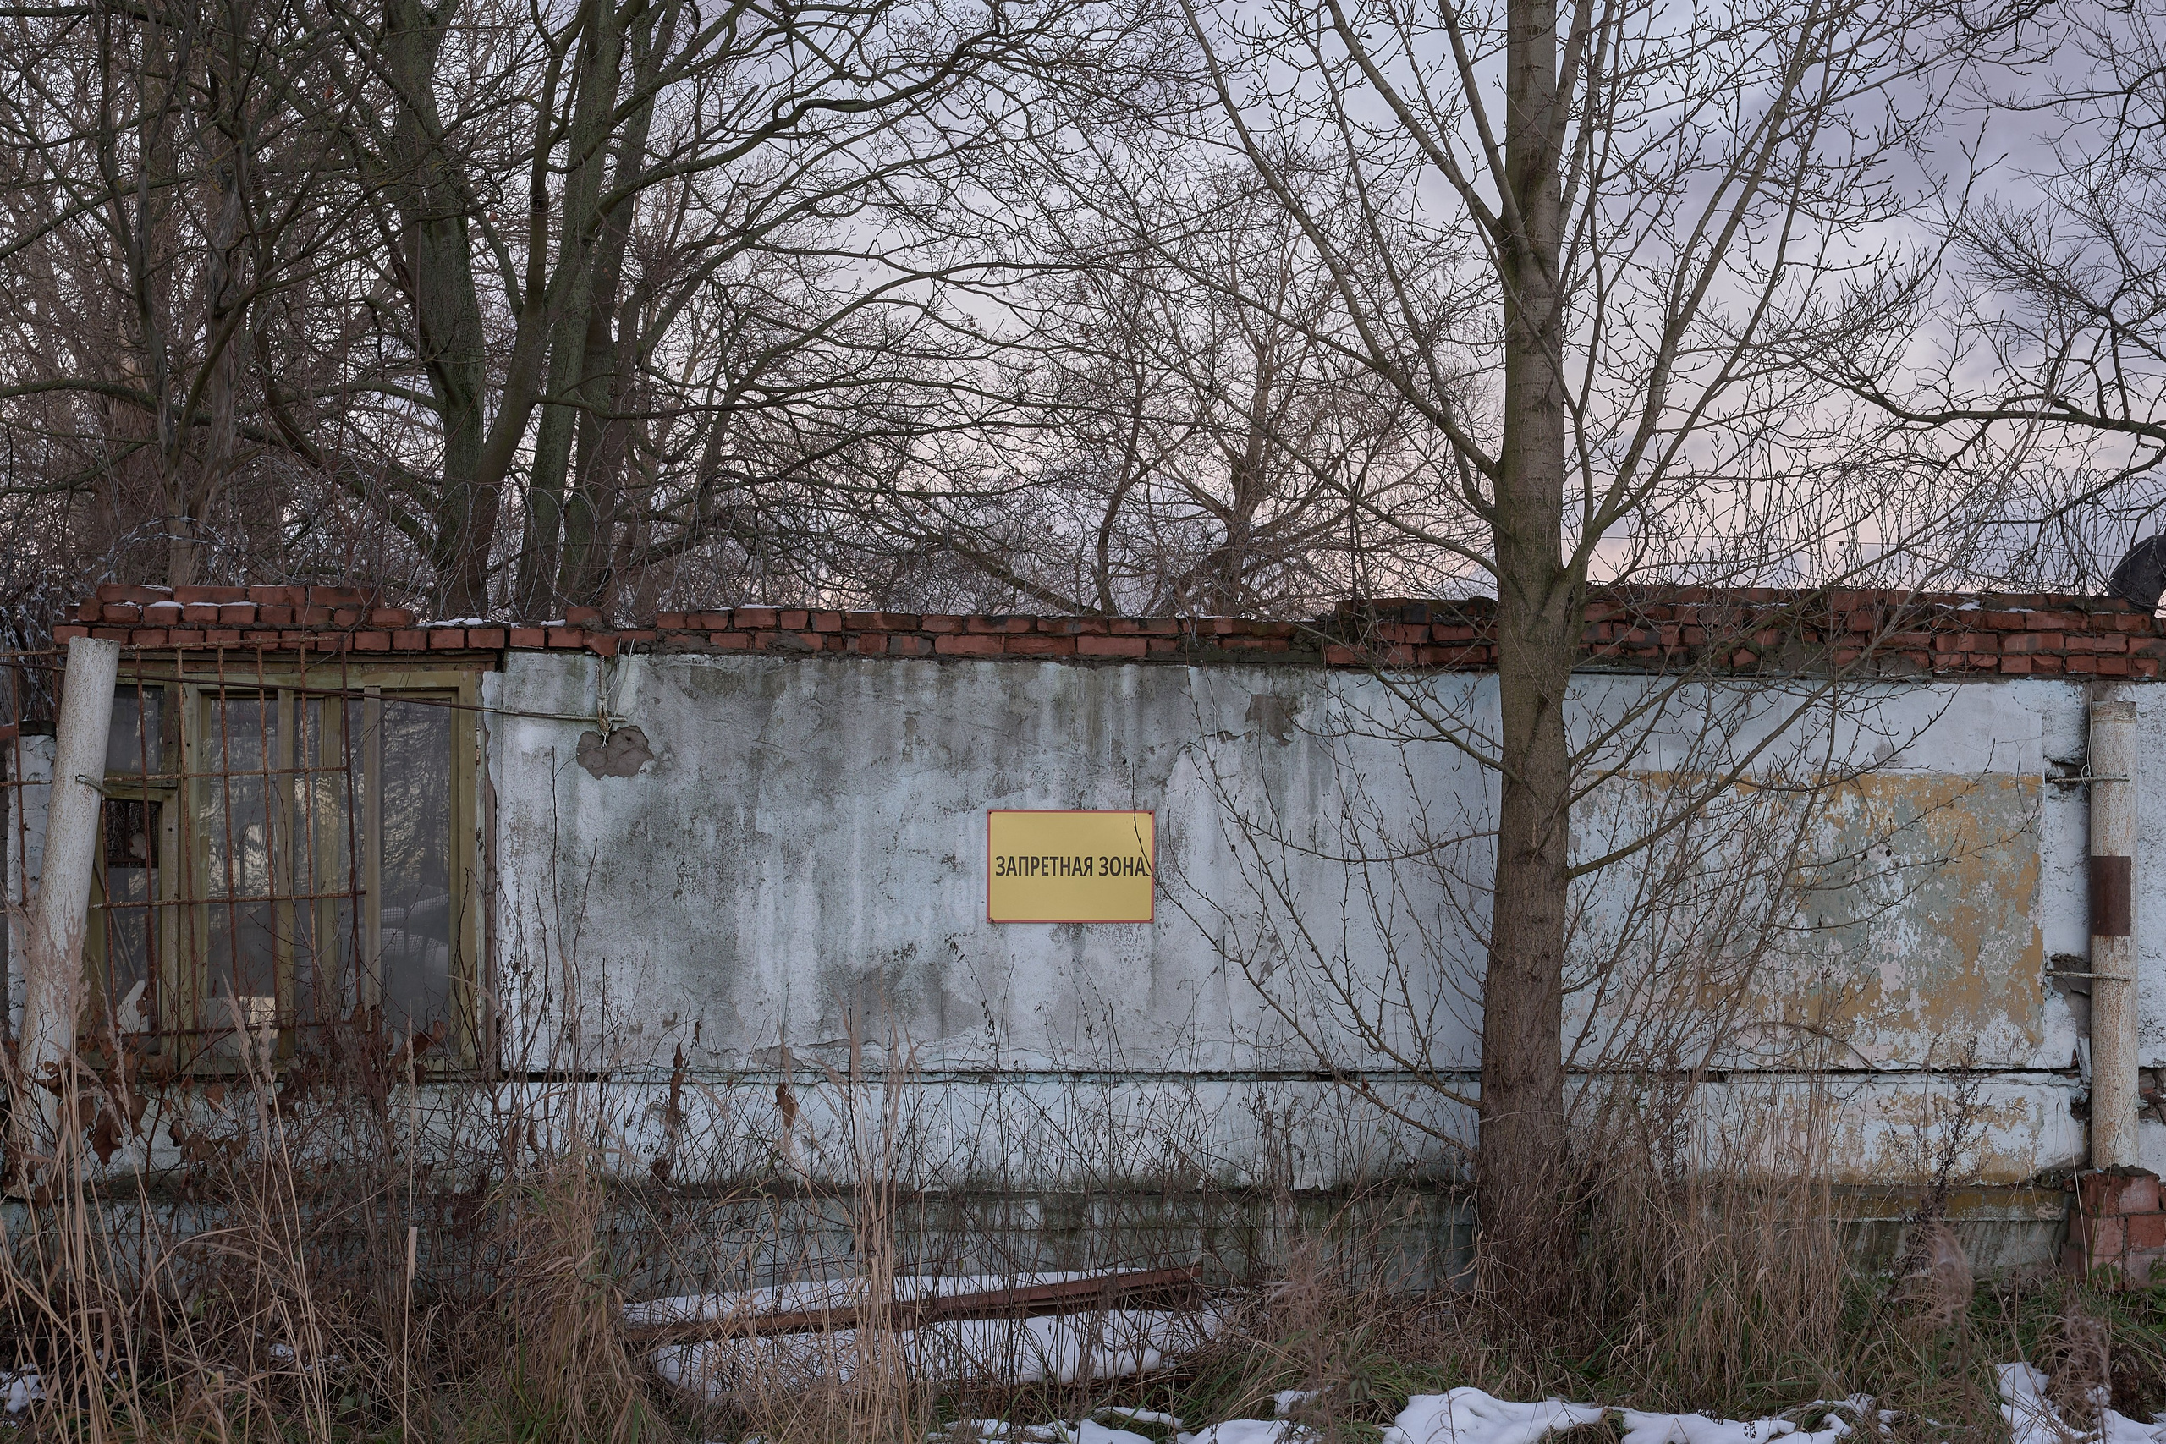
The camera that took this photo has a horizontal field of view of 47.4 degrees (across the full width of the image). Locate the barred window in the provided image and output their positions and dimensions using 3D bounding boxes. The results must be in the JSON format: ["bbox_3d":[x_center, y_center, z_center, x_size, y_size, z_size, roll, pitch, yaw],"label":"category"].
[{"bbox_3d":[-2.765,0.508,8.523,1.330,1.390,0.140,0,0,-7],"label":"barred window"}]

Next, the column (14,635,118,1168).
[{"bbox_3d":[-3.386,0.608,8.210,0.170,1.786,0.170,5,-3,-7],"label":"column"}]

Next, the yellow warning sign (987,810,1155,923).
[{"bbox_3d":[-0.044,0.518,8.839,0.605,0.405,0.020,0,0,-7],"label":"yellow warning sign"}]

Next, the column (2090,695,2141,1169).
[{"bbox_3d":[3.821,0.785,9.130,0.170,1.740,0.170,0,0,-7],"label":"column"}]

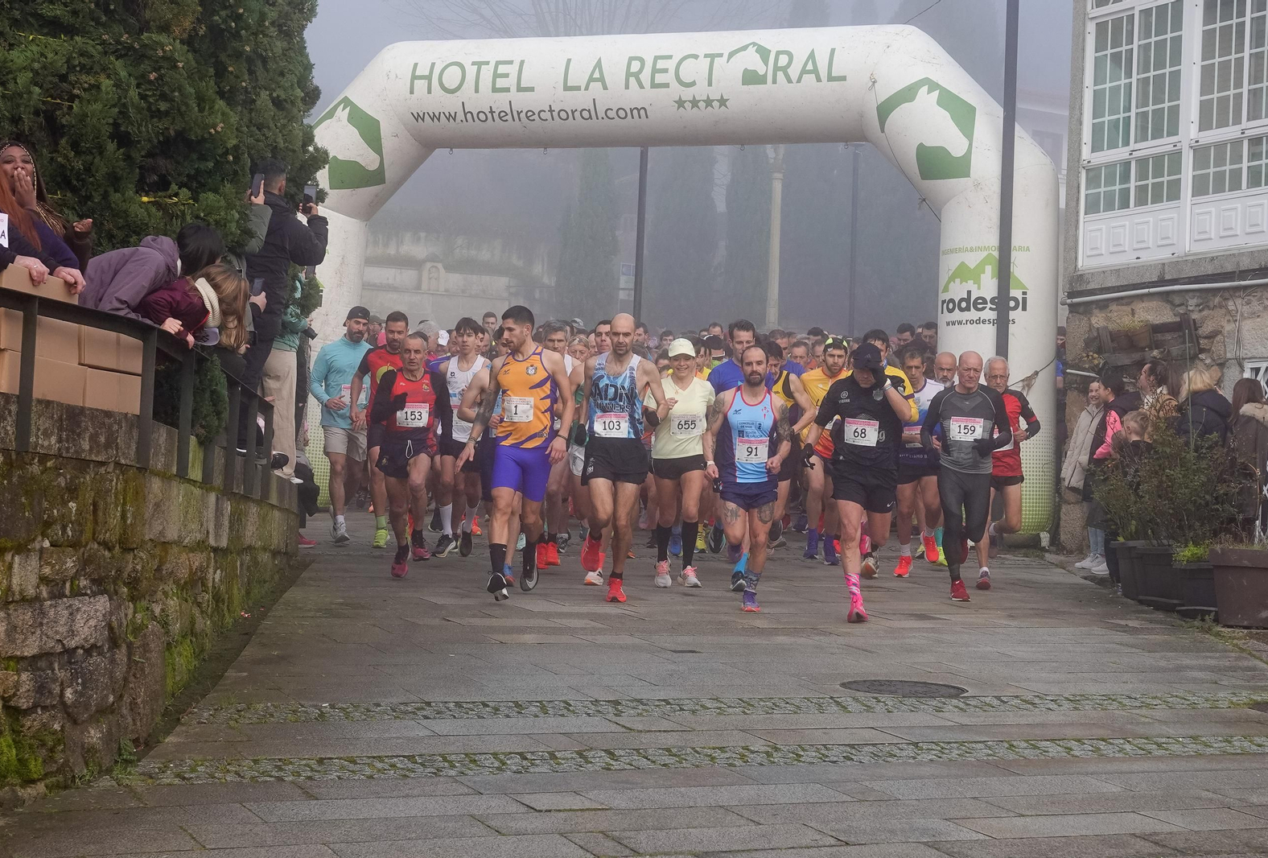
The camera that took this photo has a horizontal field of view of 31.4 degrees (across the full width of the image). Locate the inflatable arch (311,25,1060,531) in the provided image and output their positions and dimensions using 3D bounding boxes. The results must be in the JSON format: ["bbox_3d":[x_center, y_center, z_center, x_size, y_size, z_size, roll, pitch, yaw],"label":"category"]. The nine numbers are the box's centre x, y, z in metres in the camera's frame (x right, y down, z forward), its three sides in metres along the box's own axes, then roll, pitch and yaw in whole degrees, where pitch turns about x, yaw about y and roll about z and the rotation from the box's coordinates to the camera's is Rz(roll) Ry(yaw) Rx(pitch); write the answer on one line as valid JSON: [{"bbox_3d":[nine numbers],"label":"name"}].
[{"bbox_3d":[0.110,-1.310,19.700,7.200,4.380,1.050,2,-3,15],"label":"inflatable arch"}]

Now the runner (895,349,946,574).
[{"bbox_3d":[2.086,0.244,16.300,0.520,1.643,0.700,2,-3,5],"label":"runner"}]

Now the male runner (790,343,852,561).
[{"bbox_3d":[1.472,0.159,16.950,0.540,1.710,0.660,2,-3,5],"label":"male runner"}]

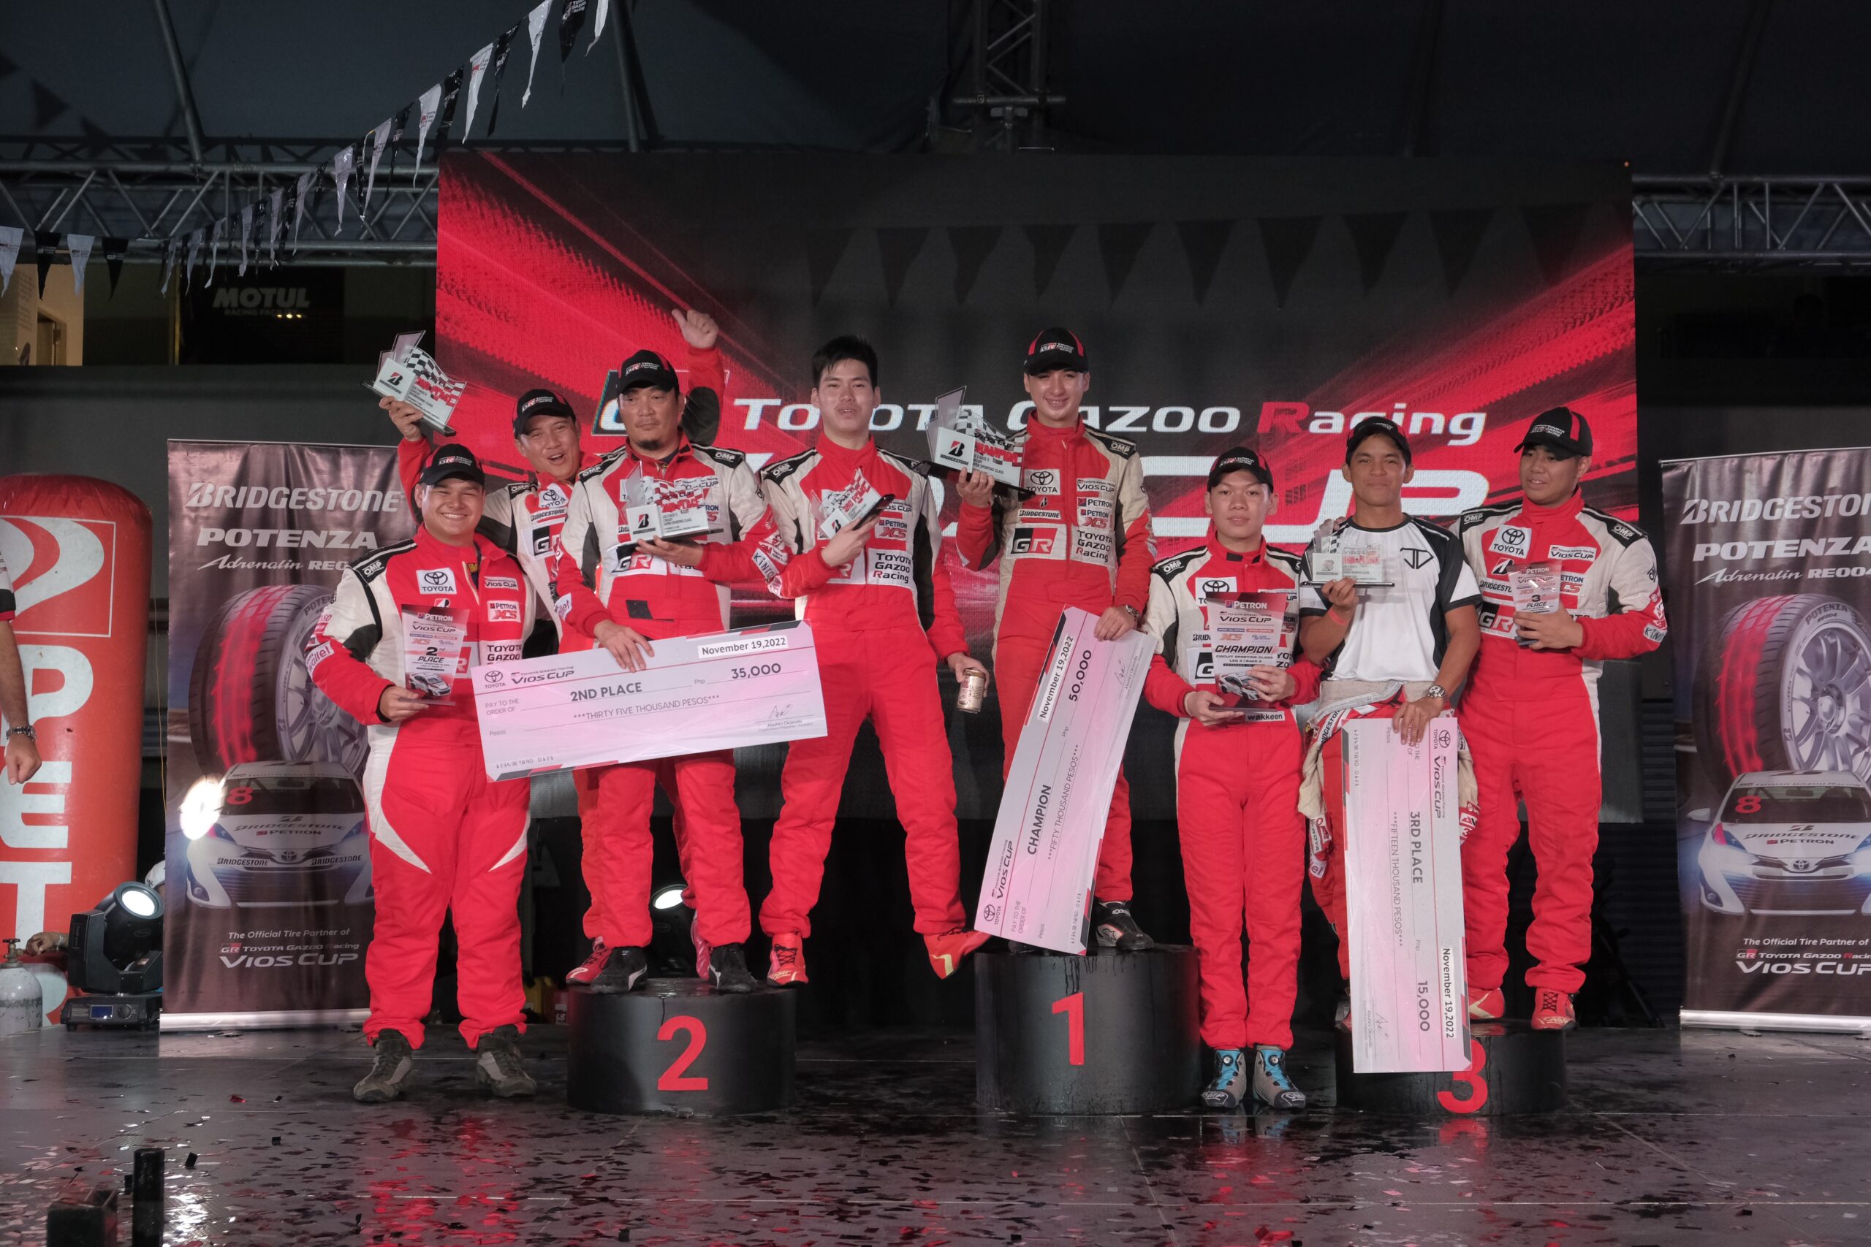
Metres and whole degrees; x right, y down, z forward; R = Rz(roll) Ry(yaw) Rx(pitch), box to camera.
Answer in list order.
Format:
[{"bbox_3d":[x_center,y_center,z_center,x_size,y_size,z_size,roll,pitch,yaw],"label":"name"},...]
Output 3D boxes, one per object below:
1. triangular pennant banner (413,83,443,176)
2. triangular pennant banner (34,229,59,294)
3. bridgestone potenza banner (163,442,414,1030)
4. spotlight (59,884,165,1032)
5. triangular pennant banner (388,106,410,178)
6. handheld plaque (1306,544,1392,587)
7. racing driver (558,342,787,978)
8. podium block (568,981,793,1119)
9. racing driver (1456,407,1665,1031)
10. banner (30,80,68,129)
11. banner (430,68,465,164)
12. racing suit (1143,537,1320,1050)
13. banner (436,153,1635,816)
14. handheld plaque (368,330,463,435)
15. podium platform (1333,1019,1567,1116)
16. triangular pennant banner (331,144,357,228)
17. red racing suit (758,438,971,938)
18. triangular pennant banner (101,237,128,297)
[{"bbox_3d":[-1.706,-1.629,7.831,0.040,0.300,0.220,2,-4,-28],"label":"triangular pennant banner"},{"bbox_3d":[-4.108,-1.666,10.800,0.040,0.300,0.200,-2,-4,31],"label":"triangular pennant banner"},{"bbox_3d":[-2.209,0.388,8.093,0.820,2.010,0.120,1,-4,-11],"label":"bridgestone potenza banner"},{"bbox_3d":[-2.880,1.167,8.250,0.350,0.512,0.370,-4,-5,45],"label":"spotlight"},{"bbox_3d":[-1.826,-1.626,7.950,0.050,0.290,0.190,2,-4,-29],"label":"triangular pennant banner"},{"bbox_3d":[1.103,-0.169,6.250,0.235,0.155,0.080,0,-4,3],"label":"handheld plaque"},{"bbox_3d":[-0.690,0.104,6.106,0.631,1.705,0.460,1,-4,-7],"label":"racing driver"},{"bbox_3d":[-0.678,1.118,6.235,0.609,0.299,0.609,0,-4,-6],"label":"podium block"},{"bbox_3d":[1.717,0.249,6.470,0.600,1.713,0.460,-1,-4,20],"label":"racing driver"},{"bbox_3d":[-4.284,-2.509,11.300,0.190,0.230,0.040,14,1,0],"label":"banner"},{"bbox_3d":[-1.418,-1.475,6.800,0.030,0.270,0.150,12,-4,-37],"label":"banner"},{"bbox_3d":[0.796,0.454,6.360,0.460,1.360,0.360,0,-4,3],"label":"racing suit"},{"bbox_3d":[0.380,-0.514,8.799,4.480,2.500,0.100,0,-4,1],"label":"banner"},{"bbox_3d":[-1.452,-0.662,6.480,0.255,0.200,0.080,28,-3,-8],"label":"handheld plaque"},{"bbox_3d":[1.391,1.195,6.319,0.606,0.185,0.606,0,-4,6],"label":"podium platform"},{"bbox_3d":[-2.233,-1.635,8.831,0.040,0.300,0.220,2,-4,-28],"label":"triangular pennant banner"},{"bbox_3d":[-0.196,0.173,6.470,0.590,1.387,0.400,0,-4,-2],"label":"red racing suit"},{"bbox_3d":[-3.969,-1.719,11.300,0.040,0.290,0.200,-2,-4,31],"label":"triangular pennant banner"}]

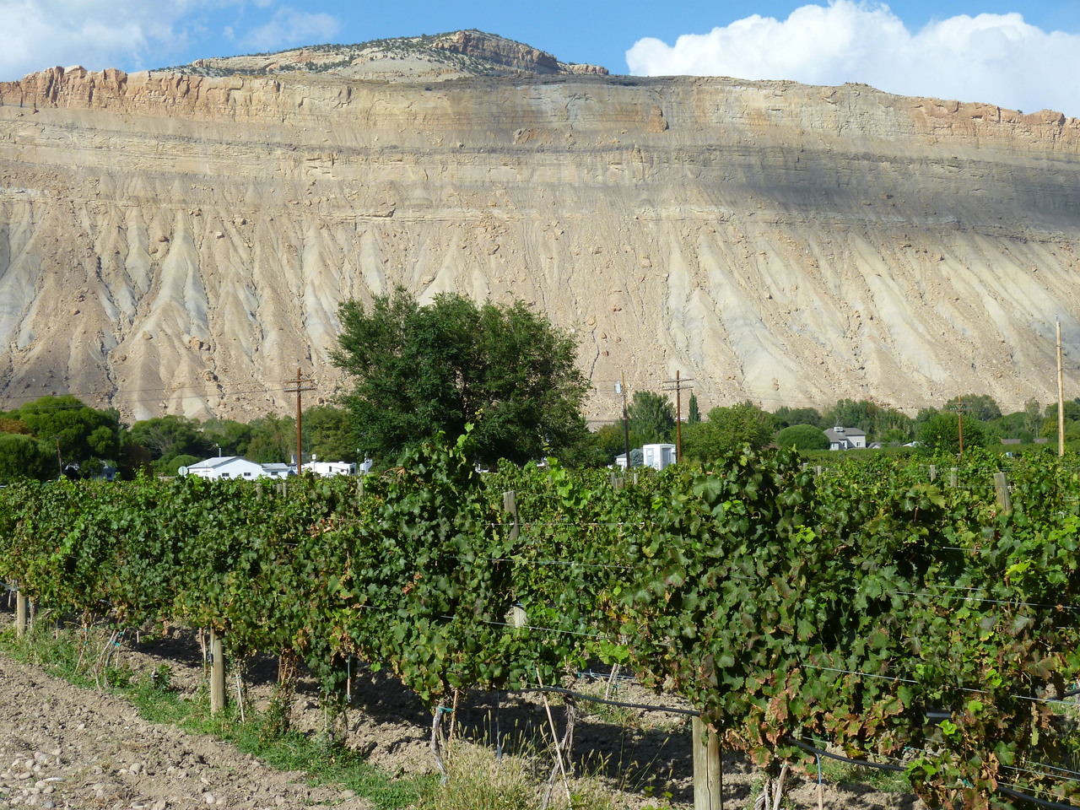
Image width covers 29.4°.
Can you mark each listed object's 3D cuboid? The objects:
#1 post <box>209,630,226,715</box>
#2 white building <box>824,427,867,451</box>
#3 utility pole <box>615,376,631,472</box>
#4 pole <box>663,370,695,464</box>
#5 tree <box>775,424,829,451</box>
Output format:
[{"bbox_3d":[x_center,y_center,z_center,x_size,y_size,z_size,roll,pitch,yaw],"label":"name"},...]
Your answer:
[{"bbox_3d":[-2.159,1.343,13.800,0.090,1.500,0.090,-1,-1,26],"label":"post"},{"bbox_3d":[76.812,8.842,520.000,12.500,6.900,11.000,-1,-1,12],"label":"white building"},{"bbox_3d":[6.746,1.824,168.000,1.100,9.300,0.550,-1,-1,18],"label":"utility pole"},{"bbox_3d":[11.459,1.846,170.000,3.000,9.500,0.400,-2,-2,38],"label":"pole"},{"bbox_3d":[62.342,8.132,490.000,12.800,6.900,12.500,-1,-1,0],"label":"tree"}]

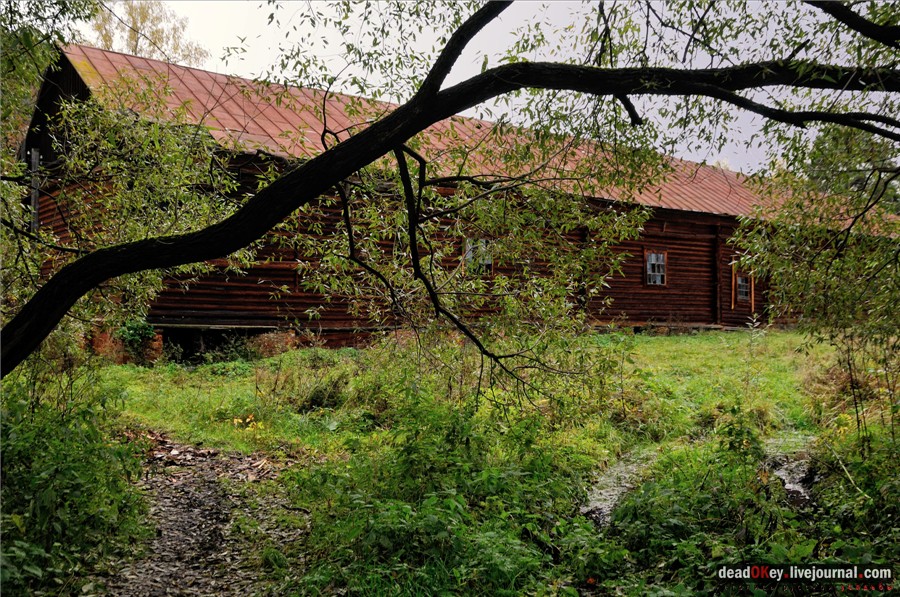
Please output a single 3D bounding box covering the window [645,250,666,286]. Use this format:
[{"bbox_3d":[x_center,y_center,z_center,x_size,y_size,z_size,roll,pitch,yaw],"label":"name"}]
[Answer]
[{"bbox_3d":[7.999,-1.157,34.931,1.380,1.420,0.150,1,-1,-39],"label":"window"}]

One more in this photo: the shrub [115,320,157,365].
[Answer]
[{"bbox_3d":[-7.561,1.034,21.600,0.980,1.110,0.850,1,-1,-19],"label":"shrub"}]

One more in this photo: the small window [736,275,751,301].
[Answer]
[{"bbox_3d":[12.632,-0.473,38.670,1.050,1.120,0.150,1,-1,-39],"label":"small window"}]

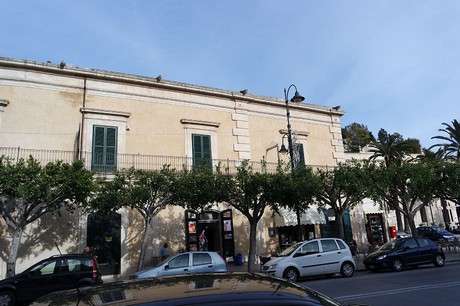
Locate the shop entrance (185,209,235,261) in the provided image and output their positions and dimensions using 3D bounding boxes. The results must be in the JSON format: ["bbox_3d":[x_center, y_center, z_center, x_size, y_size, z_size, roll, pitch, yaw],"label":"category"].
[{"bbox_3d":[-1.108,4.778,17.533,2.900,3.250,0.500,4,-16,-26],"label":"shop entrance"}]

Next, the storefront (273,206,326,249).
[{"bbox_3d":[4.511,5.099,19.963,3.300,3.400,1.000,4,-16,-26],"label":"storefront"}]

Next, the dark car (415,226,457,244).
[{"bbox_3d":[20.200,8.150,30.400,1.700,1.480,3.950,0,-13,-13],"label":"dark car"}]

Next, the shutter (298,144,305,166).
[{"bbox_3d":[5.263,0.475,22.526,0.650,2.430,0.080,3,-14,-27],"label":"shutter"}]

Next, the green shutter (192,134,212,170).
[{"bbox_3d":[-1.663,0.150,18.761,1.224,2.611,0.100,4,-16,-26],"label":"green shutter"}]

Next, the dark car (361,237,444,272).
[{"bbox_3d":[8.153,4.663,14.473,3.830,1.430,1.660,1,-13,-16],"label":"dark car"}]

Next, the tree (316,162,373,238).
[{"bbox_3d":[5.904,2.986,15.807,3.200,5.150,3.100,1,-13,-16],"label":"tree"}]

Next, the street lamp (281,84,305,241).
[{"bbox_3d":[3.238,0.995,15.159,0.700,9.030,2.300,1,-13,-16],"label":"street lamp"}]

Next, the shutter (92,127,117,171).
[{"bbox_3d":[-6.649,-0.182,16.311,1.224,2.611,0.100,4,-16,-26],"label":"shutter"}]

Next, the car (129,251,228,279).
[{"bbox_3d":[-2.090,4.550,11.840,3.830,1.480,1.660,0,-15,-15],"label":"car"}]

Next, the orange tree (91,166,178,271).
[{"bbox_3d":[-3.906,3.059,12.858,3.900,4.750,3.500,1,-13,-16],"label":"orange tree"}]

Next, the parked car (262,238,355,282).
[{"bbox_3d":[3.288,4.445,13.076,3.920,1.640,1.700,1,-13,-16],"label":"parked car"}]

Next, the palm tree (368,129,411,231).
[{"bbox_3d":[18.108,3.592,33.542,4.500,11.900,4.500,4,-16,-26],"label":"palm tree"}]

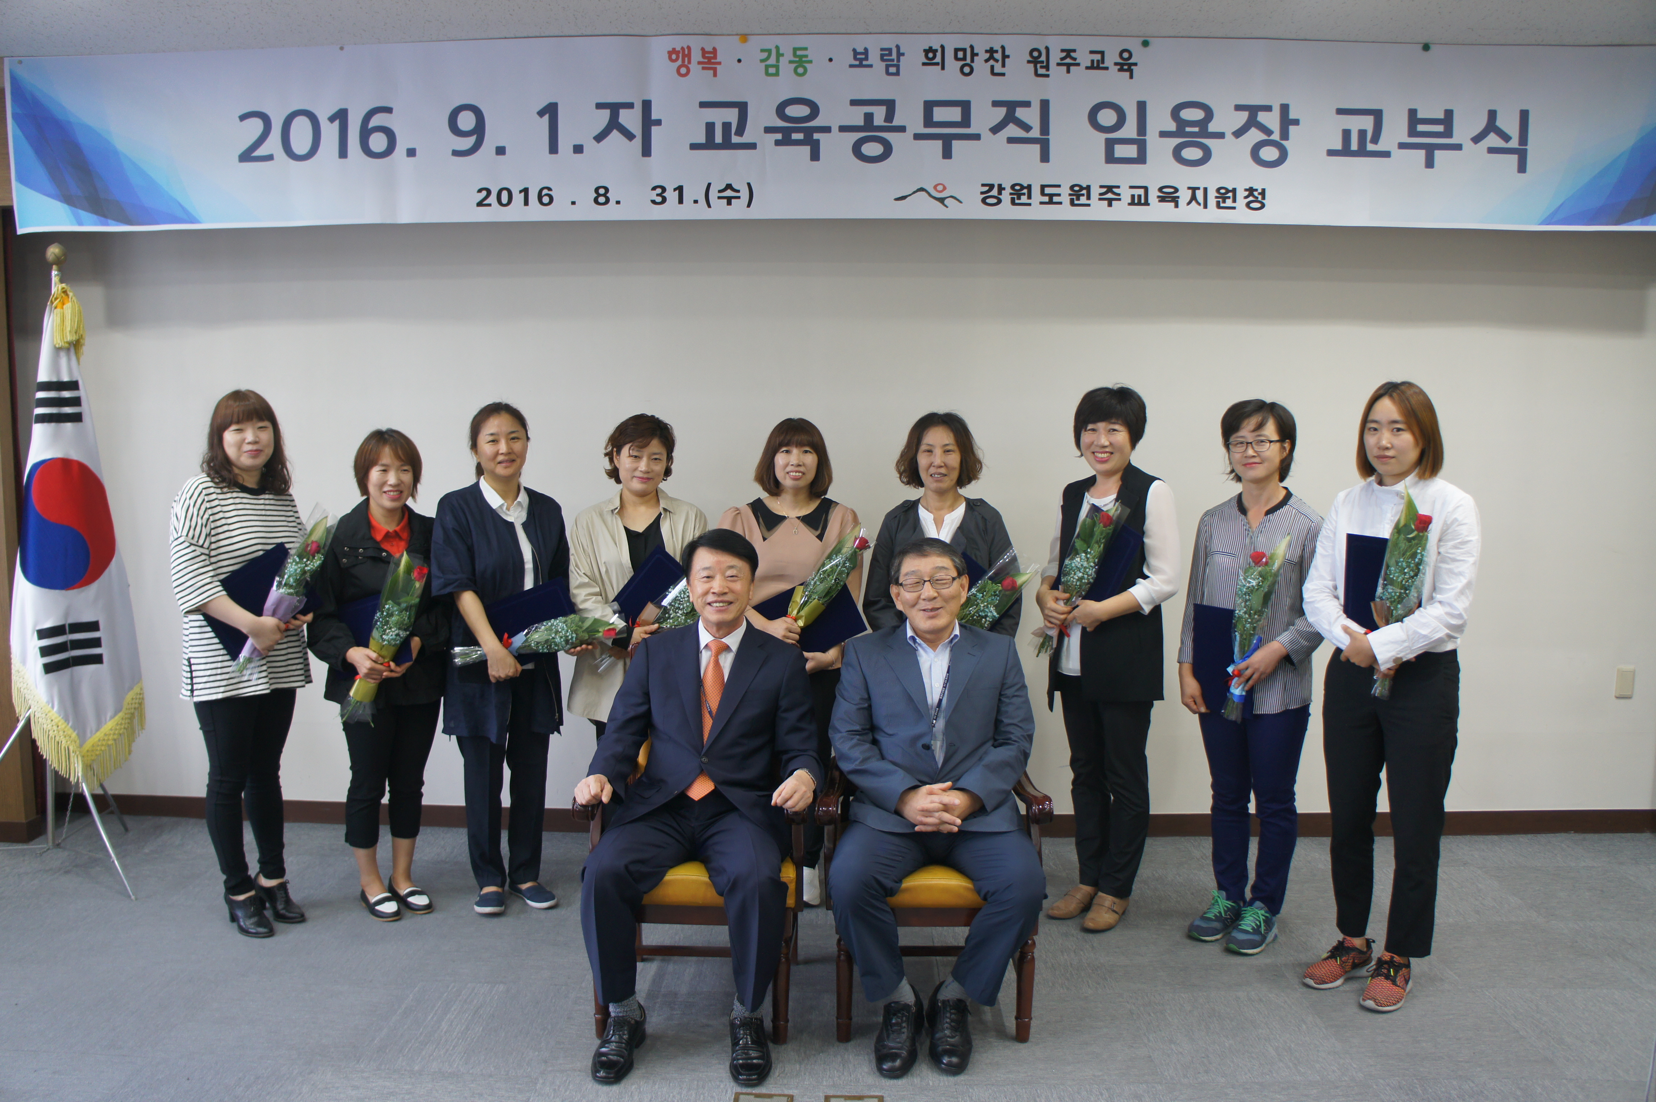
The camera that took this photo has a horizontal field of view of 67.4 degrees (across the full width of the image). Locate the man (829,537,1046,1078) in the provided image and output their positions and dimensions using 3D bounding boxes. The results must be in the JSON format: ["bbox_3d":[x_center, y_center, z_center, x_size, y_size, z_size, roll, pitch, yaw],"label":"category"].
[{"bbox_3d":[0.265,0.582,3.213,0.540,1.250,0.750,0,5,3],"label":"man"}]

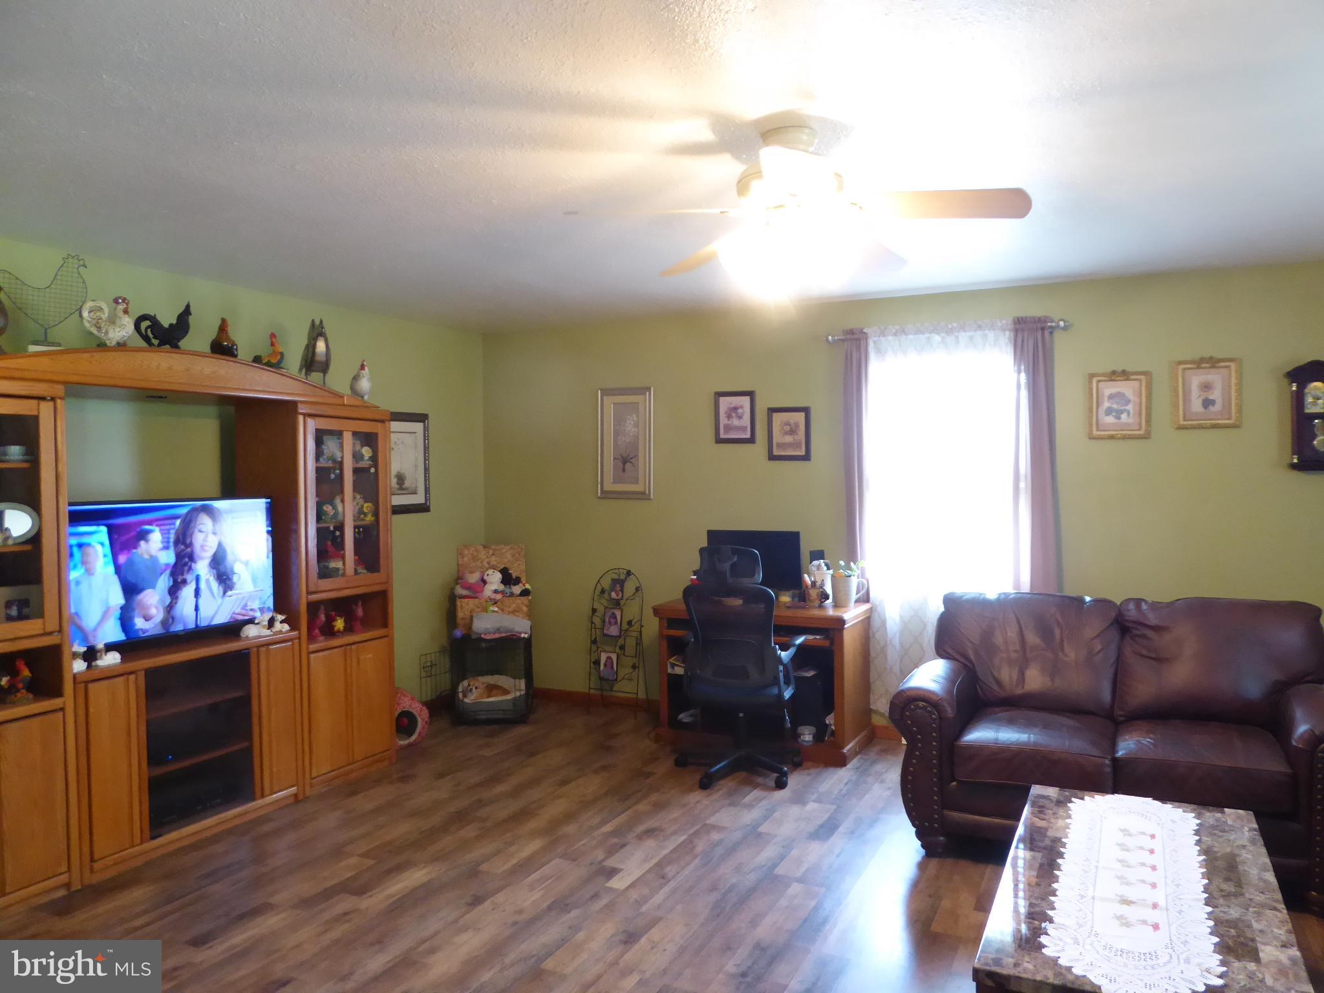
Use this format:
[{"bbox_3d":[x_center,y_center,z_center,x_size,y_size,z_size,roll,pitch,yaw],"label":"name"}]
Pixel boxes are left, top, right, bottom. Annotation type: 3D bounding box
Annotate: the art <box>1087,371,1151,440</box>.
[{"bbox_3d":[2.222,-0.442,4.461,0.273,0.330,0.030,0,2,27],"label":"art"}]

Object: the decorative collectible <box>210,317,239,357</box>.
[{"bbox_3d":[-1.892,-0.682,3.972,0.125,0.170,0.108,0,2,24],"label":"decorative collectible"}]

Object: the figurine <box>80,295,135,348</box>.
[{"bbox_3d":[-2.125,-0.668,3.518,0.195,0.192,0.095,-2,2,-33],"label":"figurine"}]

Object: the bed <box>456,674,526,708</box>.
[{"bbox_3d":[-1.067,1.246,5.769,0.410,0.180,0.460,-1,2,-1],"label":"bed"}]

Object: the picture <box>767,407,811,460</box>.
[{"bbox_3d":[0.727,-0.357,5.236,0.261,0.307,0.024,0,2,27],"label":"picture"}]

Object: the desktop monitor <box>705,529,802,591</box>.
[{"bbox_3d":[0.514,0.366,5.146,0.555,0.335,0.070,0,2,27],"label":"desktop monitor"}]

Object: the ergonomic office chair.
[{"bbox_3d":[0.373,0.798,4.536,0.640,1.144,0.660,0,2,22],"label":"ergonomic office chair"}]

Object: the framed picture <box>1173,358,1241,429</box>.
[{"bbox_3d":[2.577,-0.490,4.339,0.275,0.335,0.030,0,2,27],"label":"framed picture"}]

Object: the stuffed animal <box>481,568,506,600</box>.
[{"bbox_3d":[-1.035,0.538,5.620,0.150,0.195,0.130,0,2,0],"label":"stuffed animal"}]

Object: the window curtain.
[{"bbox_3d":[1.477,0.130,4.791,1.083,2.050,0.120,0,2,27],"label":"window curtain"}]

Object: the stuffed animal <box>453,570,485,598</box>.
[{"bbox_3d":[-1.210,0.552,5.760,0.190,0.185,0.150,-1,2,-1],"label":"stuffed animal"}]

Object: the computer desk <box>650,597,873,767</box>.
[{"bbox_3d":[0.562,0.977,5.067,1.080,0.755,0.570,0,2,27],"label":"computer desk"}]

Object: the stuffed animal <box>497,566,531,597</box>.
[{"bbox_3d":[-0.909,0.521,5.640,0.200,0.185,0.140,0,2,0],"label":"stuffed animal"}]

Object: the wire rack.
[{"bbox_3d":[-0.277,0.893,5.692,0.360,0.903,0.200,0,2,27],"label":"wire rack"}]

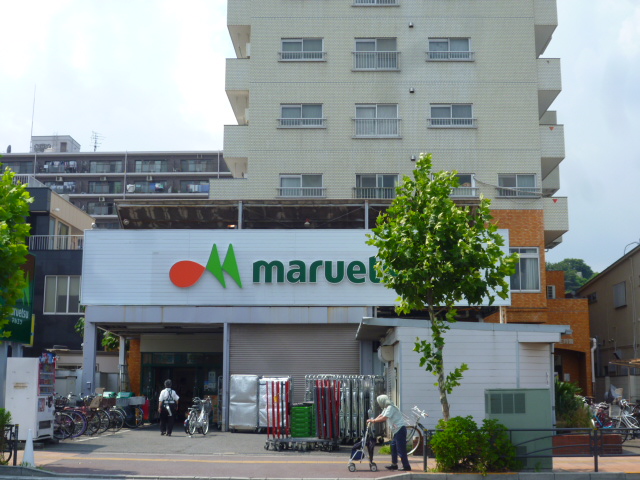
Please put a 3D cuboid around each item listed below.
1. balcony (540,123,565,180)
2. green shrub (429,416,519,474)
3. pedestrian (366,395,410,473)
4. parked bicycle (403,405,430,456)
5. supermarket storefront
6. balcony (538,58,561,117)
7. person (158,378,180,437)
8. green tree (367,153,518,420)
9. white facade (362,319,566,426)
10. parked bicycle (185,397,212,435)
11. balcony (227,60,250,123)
[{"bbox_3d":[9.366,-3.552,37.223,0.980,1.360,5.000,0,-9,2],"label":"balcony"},{"bbox_3d":[2.803,3.650,15.866,1.580,1.060,1.100,0,-9,0],"label":"green shrub"},{"bbox_3d":[1.251,3.495,15.869,0.800,1.360,0.500,0,-9,-2],"label":"pedestrian"},{"bbox_3d":[2.431,4.172,19.116,1.720,1.050,0.560,2,-9,-12],"label":"parked bicycle"},{"bbox_3d":[-0.681,3.086,29.076,13.470,6.320,4.000,0,-9,2],"label":"supermarket storefront"},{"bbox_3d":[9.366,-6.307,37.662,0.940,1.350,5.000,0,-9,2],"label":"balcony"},{"bbox_3d":[-4.333,4.801,25.021,0.560,1.640,0.400,0,-9,-2],"label":"person"},{"bbox_3d":[2.285,1.243,16.206,2.700,5.920,2.600,0,-9,0],"label":"green tree"},{"bbox_3d":[3.368,3.539,21.308,4.770,3.000,3.200,0,-9,2],"label":"white facade"},{"bbox_3d":[-3.526,5.186,25.644,0.570,1.080,1.720,-2,-9,12],"label":"parked bicycle"},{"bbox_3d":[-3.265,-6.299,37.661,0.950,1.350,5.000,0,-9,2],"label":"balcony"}]

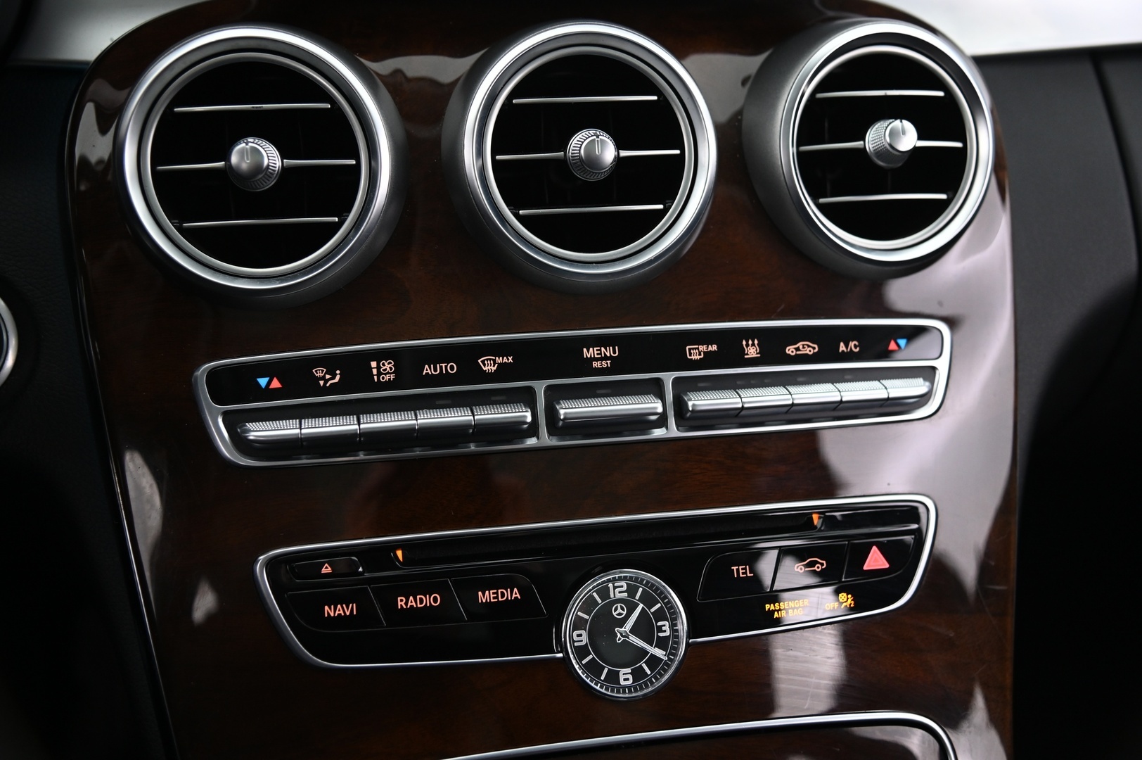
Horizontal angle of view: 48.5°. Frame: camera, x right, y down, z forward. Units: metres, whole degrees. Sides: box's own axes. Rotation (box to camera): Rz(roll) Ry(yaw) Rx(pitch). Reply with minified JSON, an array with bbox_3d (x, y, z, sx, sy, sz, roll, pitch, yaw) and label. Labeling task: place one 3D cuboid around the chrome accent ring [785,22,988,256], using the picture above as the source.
[{"bbox_3d":[0.102,-0.075,0.409,0.077,0.077,0.010,-5,5,-16],"label":"chrome accent ring"}]

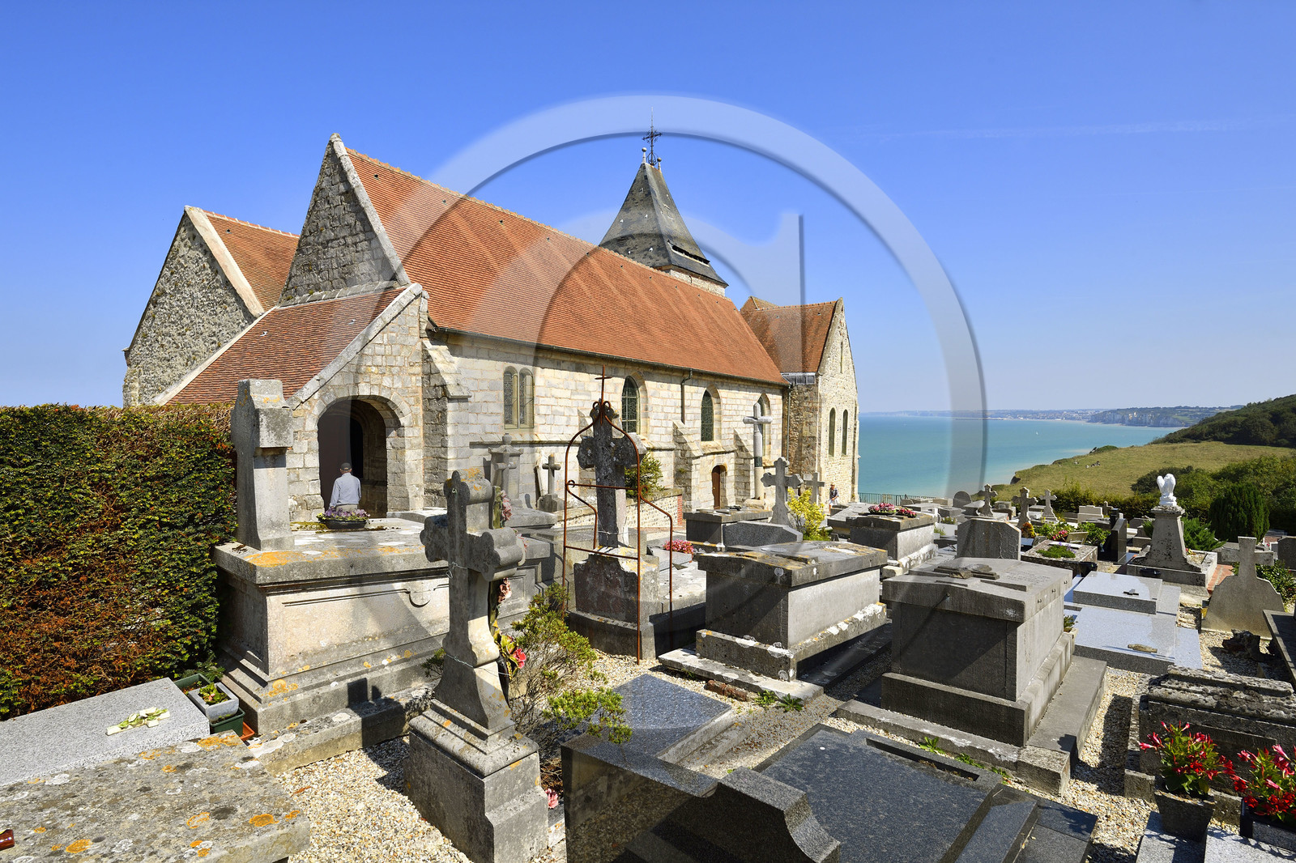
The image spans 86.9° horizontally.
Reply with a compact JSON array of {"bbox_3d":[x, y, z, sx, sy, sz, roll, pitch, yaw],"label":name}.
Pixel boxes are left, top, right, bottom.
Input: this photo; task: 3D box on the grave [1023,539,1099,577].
[{"bbox_3d":[8.653,2.663,14.400,1.050,0.320,2.100,2,2,40],"label":"grave"}]

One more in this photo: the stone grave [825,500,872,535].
[{"bbox_3d":[5.869,2.605,18.758,1.150,0.680,2.100,1,2,34],"label":"stone grave"}]

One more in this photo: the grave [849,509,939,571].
[{"bbox_3d":[4.408,1.825,12.191,0.950,0.870,2.000,1,2,40],"label":"grave"}]

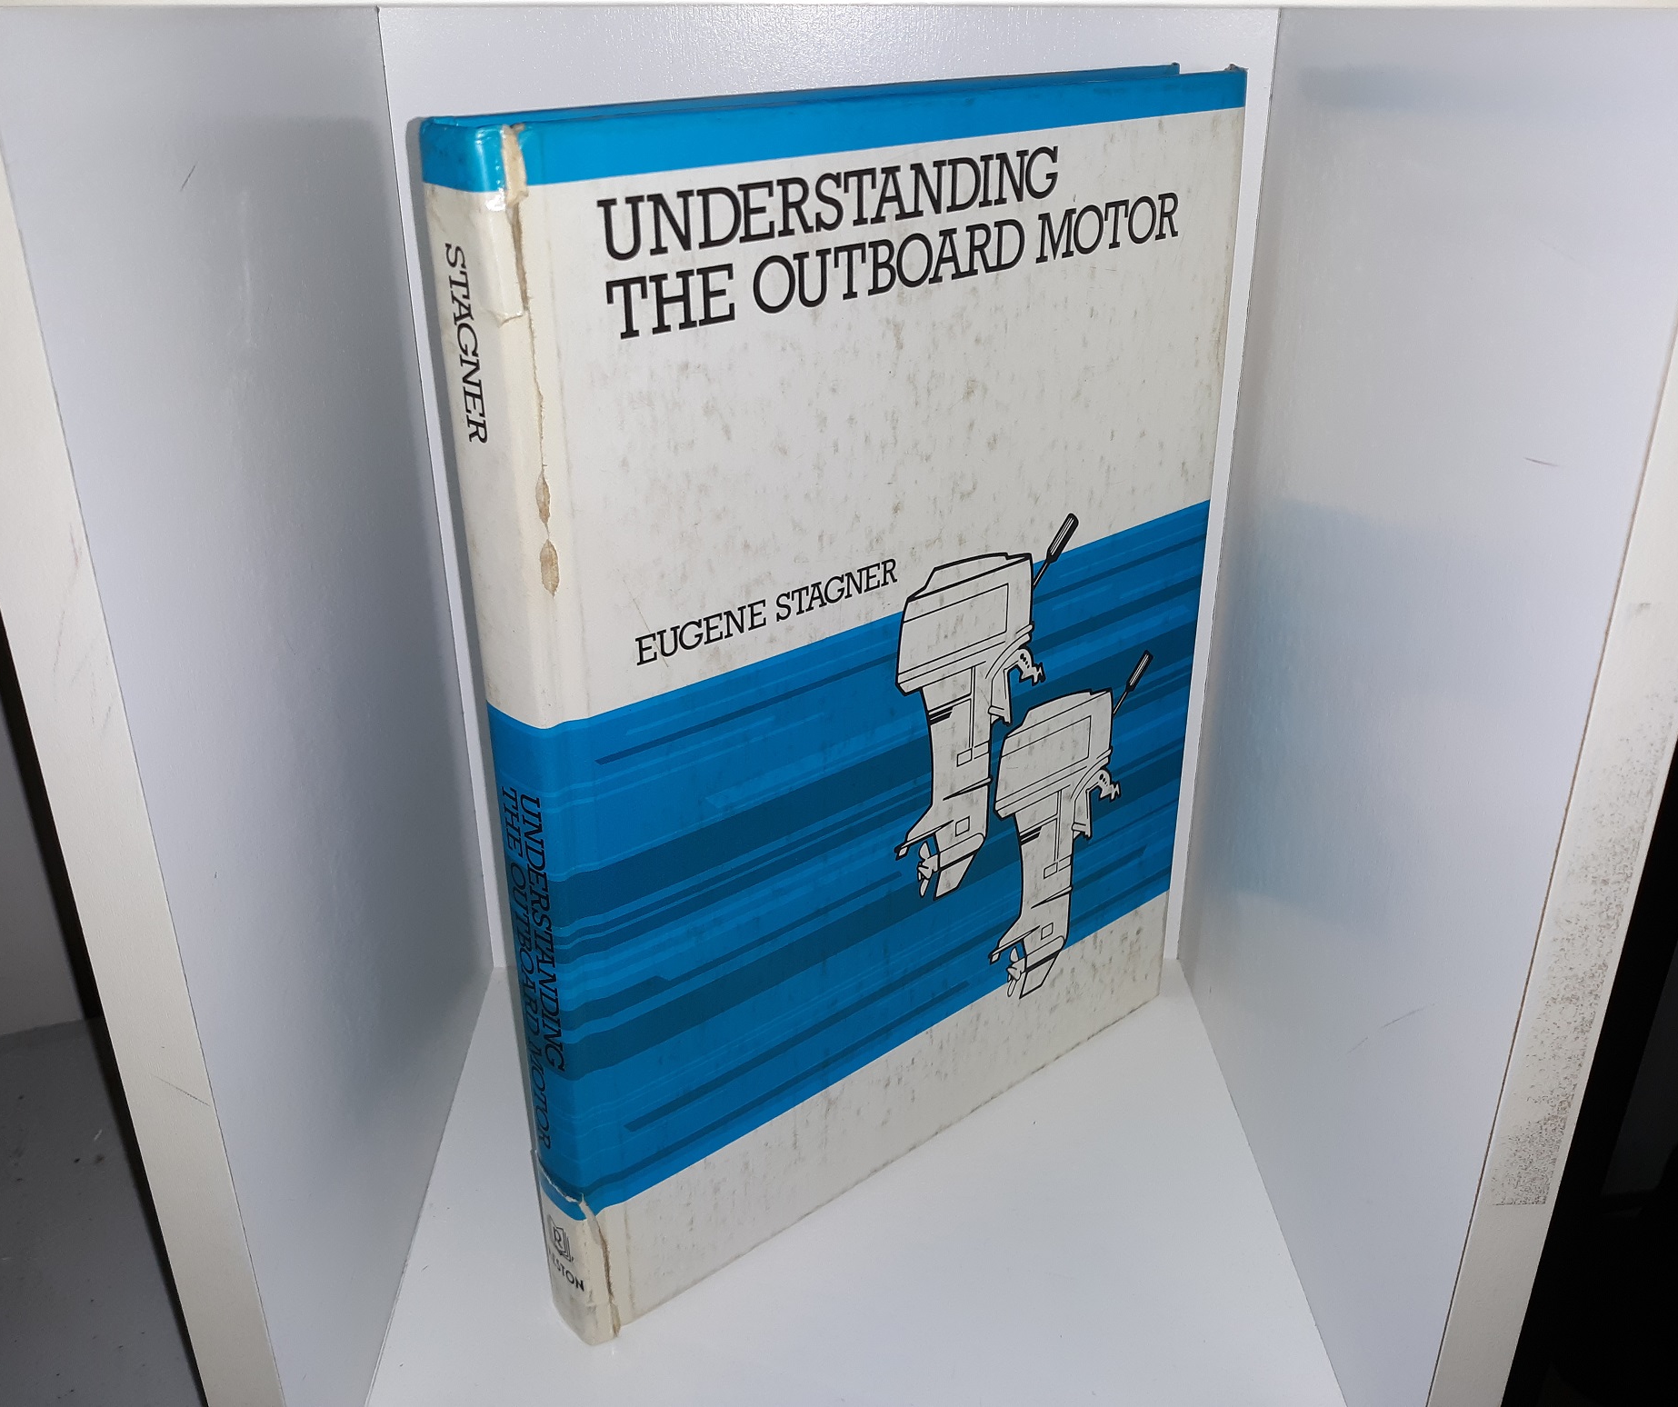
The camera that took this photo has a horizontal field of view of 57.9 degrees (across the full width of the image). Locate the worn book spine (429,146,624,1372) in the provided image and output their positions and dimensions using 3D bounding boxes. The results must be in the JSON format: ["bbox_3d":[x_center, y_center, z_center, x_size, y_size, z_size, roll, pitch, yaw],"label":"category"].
[{"bbox_3d":[-0.054,0.023,0.280,0.009,0.244,0.018,-21,32,-36],"label":"worn book spine"}]

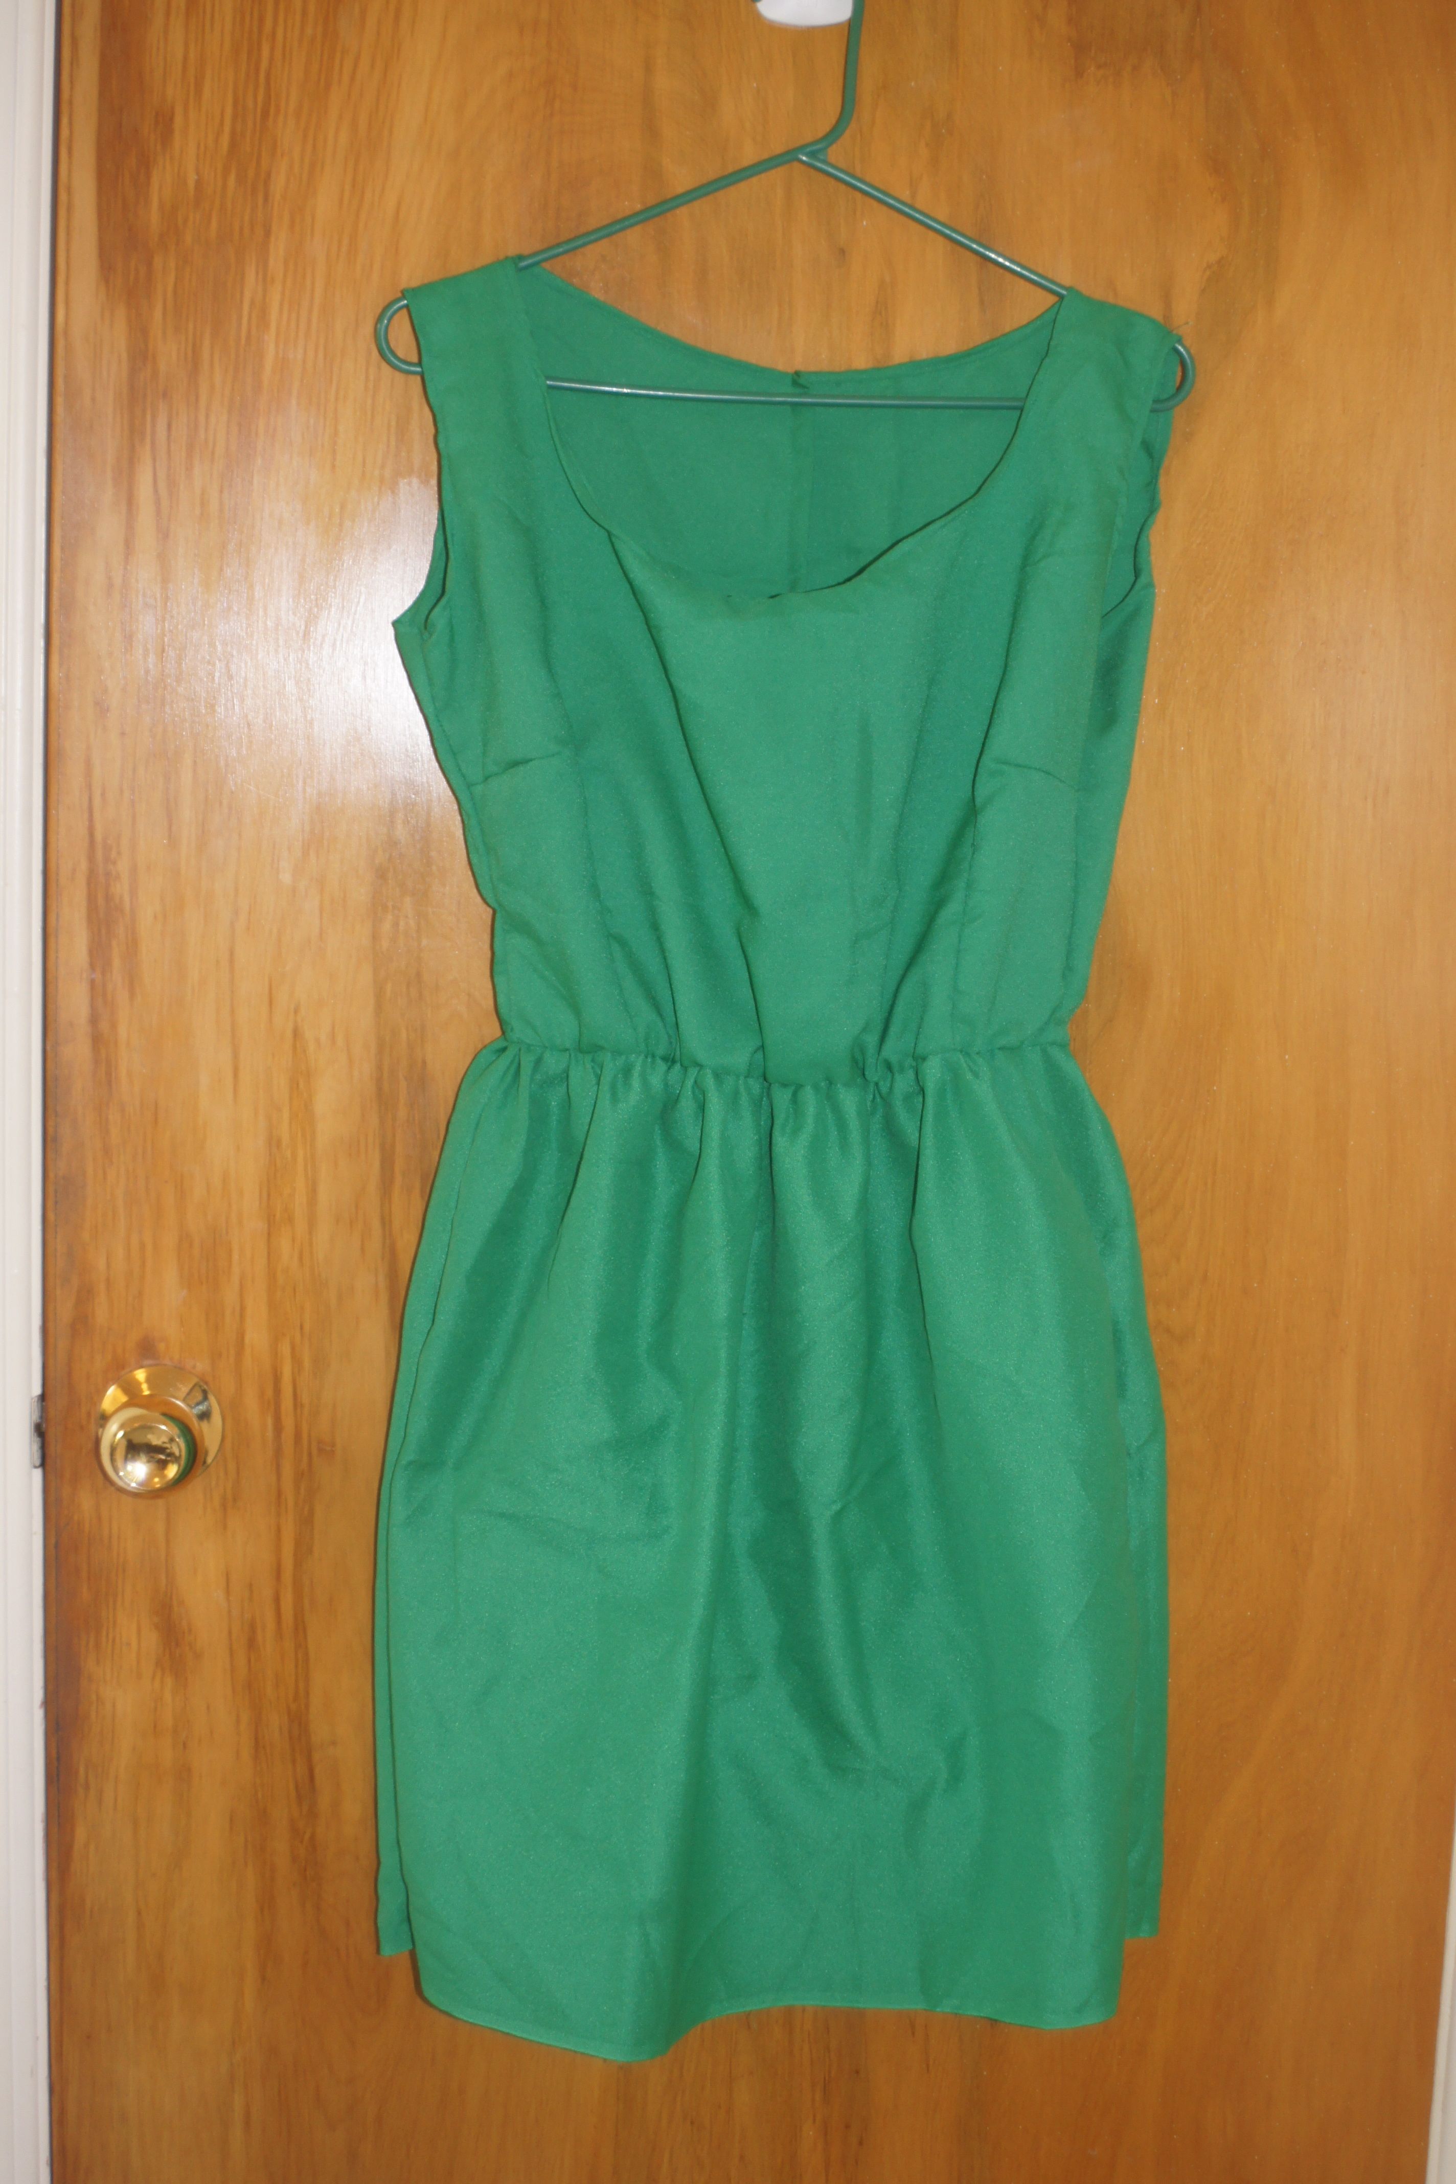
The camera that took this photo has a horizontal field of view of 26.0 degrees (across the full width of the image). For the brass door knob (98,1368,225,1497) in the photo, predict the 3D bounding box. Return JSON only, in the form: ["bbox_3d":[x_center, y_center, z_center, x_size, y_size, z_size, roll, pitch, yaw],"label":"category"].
[{"bbox_3d":[-0.292,0.178,1.607,0.065,0.065,0.065,1,7,-4],"label":"brass door knob"}]

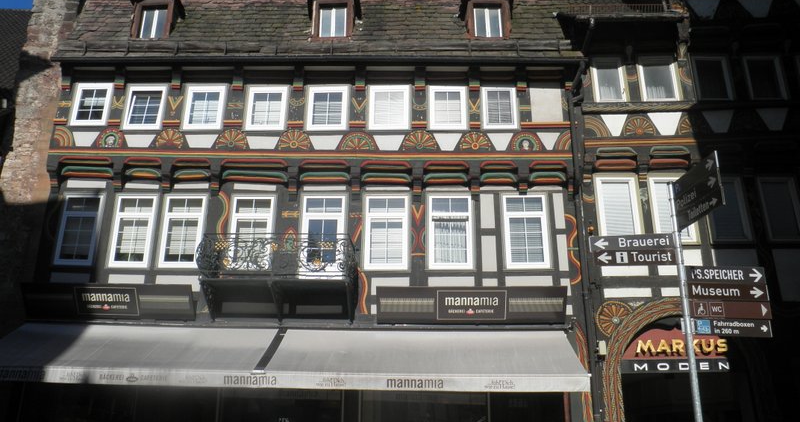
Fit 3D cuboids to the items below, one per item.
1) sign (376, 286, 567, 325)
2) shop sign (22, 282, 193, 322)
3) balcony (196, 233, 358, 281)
[{"bbox_3d":[1.454,1.934,13.175,3.820,0.801,0.140,0,1,1],"label":"sign"},{"bbox_3d":[-5.980,1.899,13.357,3.506,0.813,0.140,0,1,1],"label":"shop sign"},{"bbox_3d":[-2.451,1.077,13.247,3.093,0.979,1.000,0,-19,1],"label":"balcony"}]

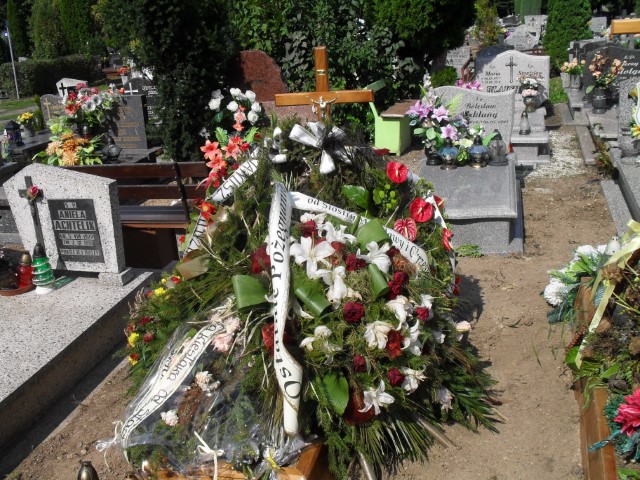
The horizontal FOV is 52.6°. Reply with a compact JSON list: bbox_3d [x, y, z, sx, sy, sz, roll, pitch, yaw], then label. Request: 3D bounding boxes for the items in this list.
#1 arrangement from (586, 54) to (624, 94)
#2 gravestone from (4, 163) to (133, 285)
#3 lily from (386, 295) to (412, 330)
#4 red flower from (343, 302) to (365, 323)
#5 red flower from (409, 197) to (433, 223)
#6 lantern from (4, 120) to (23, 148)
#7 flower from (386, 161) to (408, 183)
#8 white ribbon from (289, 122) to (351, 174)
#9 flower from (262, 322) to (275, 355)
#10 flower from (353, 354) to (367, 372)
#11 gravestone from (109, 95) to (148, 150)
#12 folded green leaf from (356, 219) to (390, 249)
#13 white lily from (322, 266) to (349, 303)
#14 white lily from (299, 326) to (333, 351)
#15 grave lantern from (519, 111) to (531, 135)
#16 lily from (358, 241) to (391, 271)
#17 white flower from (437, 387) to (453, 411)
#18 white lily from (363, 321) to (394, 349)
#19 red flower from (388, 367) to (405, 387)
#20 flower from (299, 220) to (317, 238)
[{"bbox_3d":[3.574,-2.084,8.100,0.420,0.440,0.360,4,20,16],"label":"arrangement"},{"bbox_3d":[-1.351,-0.103,3.505,0.630,0.630,0.200,2,19,11],"label":"gravestone"},{"bbox_3d":[0.297,0.271,2.420,0.097,0.135,0.100,-7,-10,-12],"label":"lily"},{"bbox_3d":[0.124,0.269,2.400,0.078,0.070,0.060,-2,19,0],"label":"red flower"},{"bbox_3d":[0.442,-0.129,2.820,0.108,0.102,0.060,1,-1,9],"label":"red flower"},{"bbox_3d":[-3.268,-1.125,6.900,0.155,0.285,0.155,4,20,16],"label":"lantern"},{"bbox_3d":[0.344,-0.304,2.870,0.090,0.090,0.050,-4,20,-6],"label":"flower"},{"bbox_3d":[-0.003,-0.481,3.400,0.310,0.260,0.130,-2,9,0],"label":"white ribbon"},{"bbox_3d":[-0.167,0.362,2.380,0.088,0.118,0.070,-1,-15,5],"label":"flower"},{"bbox_3d":[0.140,0.437,2.290,0.049,0.062,0.052,-1,-1,3],"label":"flower"},{"bbox_3d":[-2.196,-1.351,7.436,0.450,0.630,0.090,4,20,16],"label":"gravestone"},{"bbox_3d":[0.209,-0.024,2.530,0.130,0.075,0.115,0,60,-3],"label":"folded green leaf"},{"bbox_3d":[0.059,0.169,2.460,0.098,0.132,0.090,-2,-1,1],"label":"white lily"},{"bbox_3d":[-0.016,0.351,2.330,0.122,0.094,0.090,-3,-21,-1],"label":"white lily"},{"bbox_3d":[2.244,-1.278,7.100,0.120,0.280,0.120,4,20,16],"label":"grave lantern"},{"bbox_3d":[0.214,0.069,2.540,0.141,0.118,0.100,-1,-18,5],"label":"lily"},{"bbox_3d":[0.471,0.600,2.450,0.067,0.091,0.060,-7,-5,-12],"label":"white flower"},{"bbox_3d":[0.211,0.342,2.340,0.097,0.095,0.075,0,-1,5],"label":"white lily"},{"bbox_3d":[0.267,0.477,2.260,0.056,0.066,0.056,0,-1,7],"label":"red flower"},{"bbox_3d":[-0.050,-0.042,2.580,0.072,0.072,0.065,-3,-21,-1],"label":"flower"}]

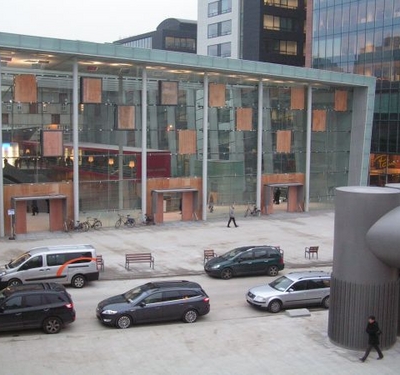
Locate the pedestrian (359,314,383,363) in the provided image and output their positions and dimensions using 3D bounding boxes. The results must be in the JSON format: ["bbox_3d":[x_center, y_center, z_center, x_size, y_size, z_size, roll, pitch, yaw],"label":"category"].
[{"bbox_3d":[6.124,5.401,21.745,0.760,1.670,0.500,-1,6,-16],"label":"pedestrian"}]

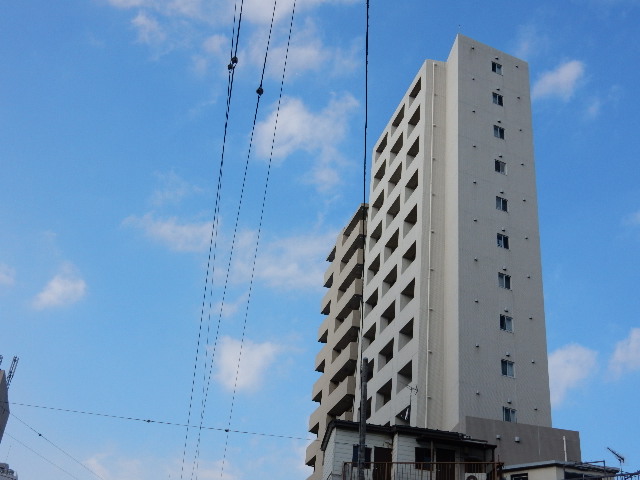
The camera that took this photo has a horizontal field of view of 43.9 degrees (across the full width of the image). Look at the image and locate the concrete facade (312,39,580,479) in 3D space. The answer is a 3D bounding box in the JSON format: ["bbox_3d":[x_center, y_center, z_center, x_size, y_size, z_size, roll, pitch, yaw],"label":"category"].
[{"bbox_3d":[6.569,11.464,60.671,8.870,43.940,32.010,14,-30,-14],"label":"concrete facade"}]

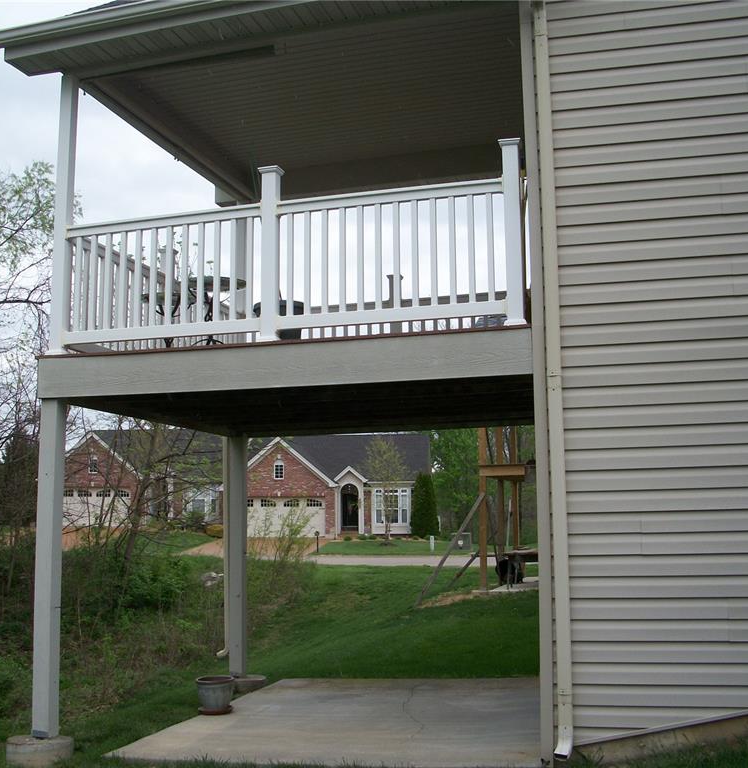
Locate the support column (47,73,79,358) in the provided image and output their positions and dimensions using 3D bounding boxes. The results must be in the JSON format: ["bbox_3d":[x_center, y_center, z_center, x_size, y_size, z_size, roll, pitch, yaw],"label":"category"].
[{"bbox_3d":[-2.236,-1.242,7.530,0.135,2.090,0.135,-3,-8,15],"label":"support column"}]

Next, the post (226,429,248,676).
[{"bbox_3d":[-1.369,1.730,10.460,0.135,2.394,0.135,-3,-8,15],"label":"post"}]

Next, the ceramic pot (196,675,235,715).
[{"bbox_3d":[-1.292,2.543,8.453,0.300,0.265,0.300,-1,-8,0],"label":"ceramic pot"}]

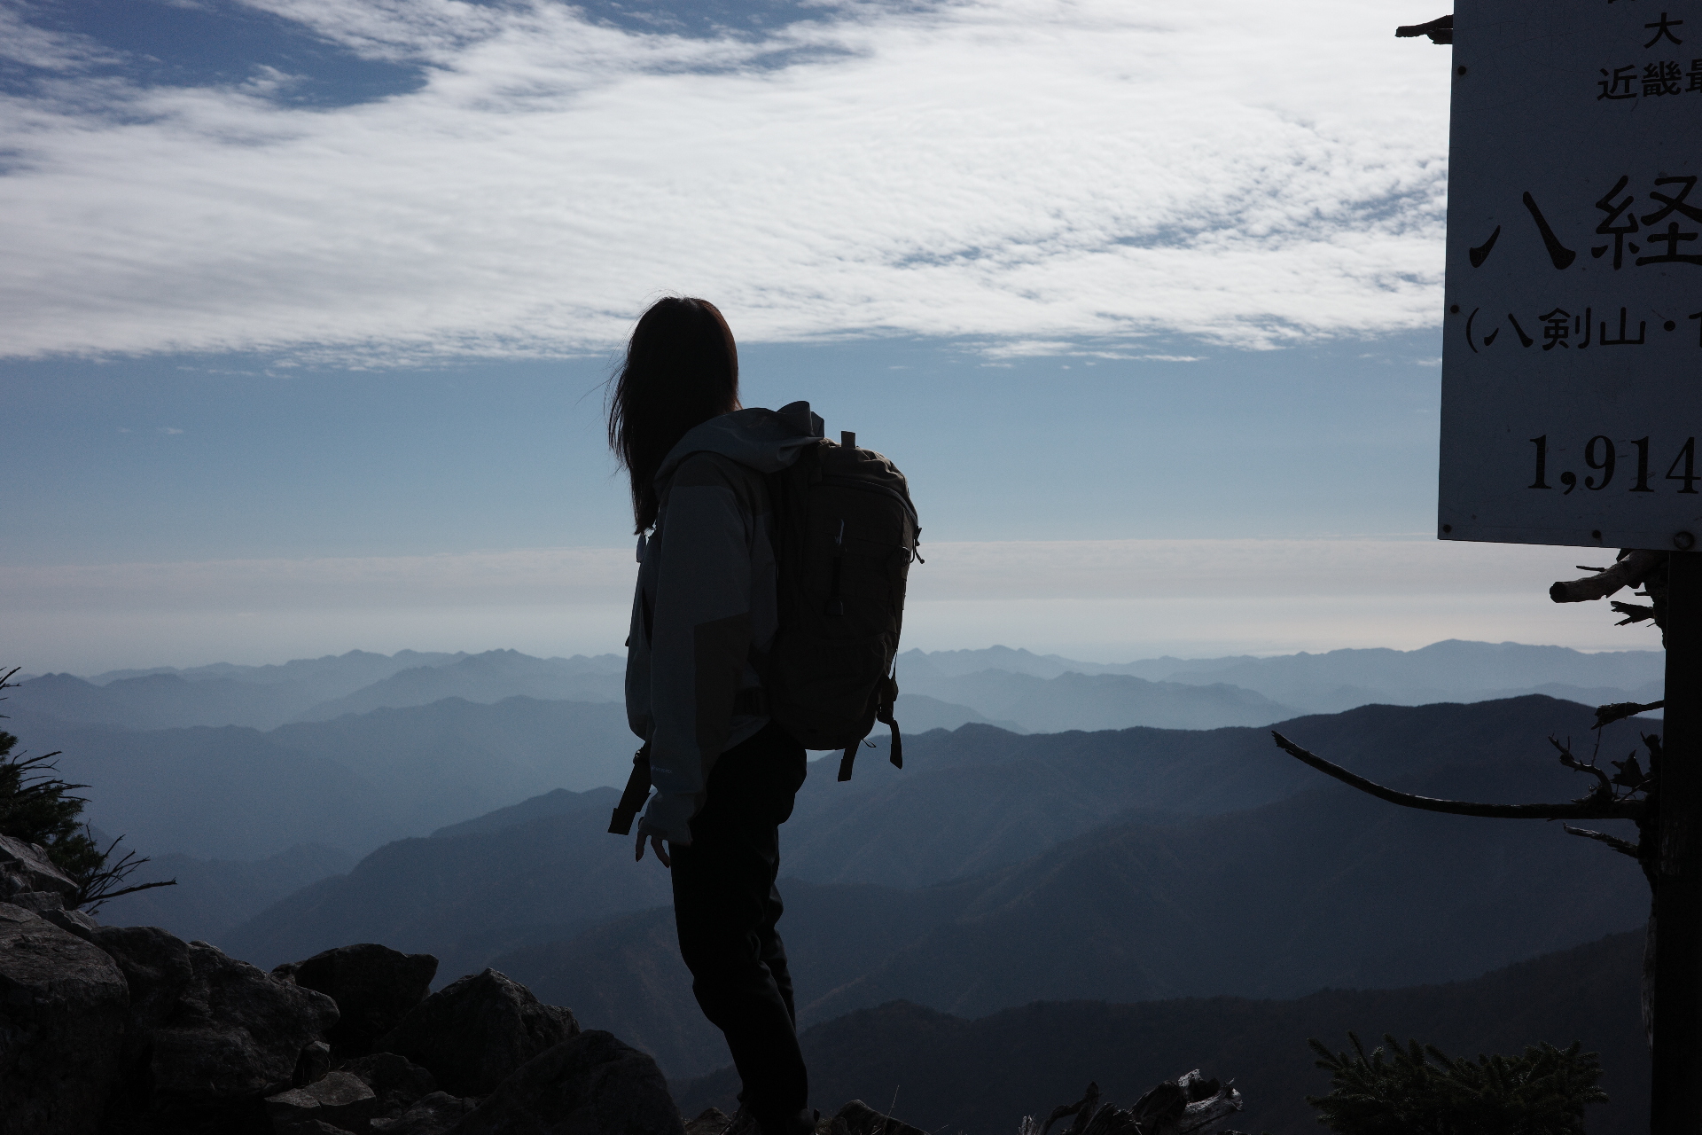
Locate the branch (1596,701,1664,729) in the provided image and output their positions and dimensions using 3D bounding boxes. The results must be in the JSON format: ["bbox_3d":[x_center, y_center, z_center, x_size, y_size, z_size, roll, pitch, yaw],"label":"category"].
[{"bbox_3d":[0.991,0.186,2.400,0.095,0.036,0.045,0,-1,0],"label":"branch"}]

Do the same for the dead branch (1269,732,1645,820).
[{"bbox_3d":[0.770,0.263,2.400,0.475,0.113,0.120,0,-1,0],"label":"dead branch"}]

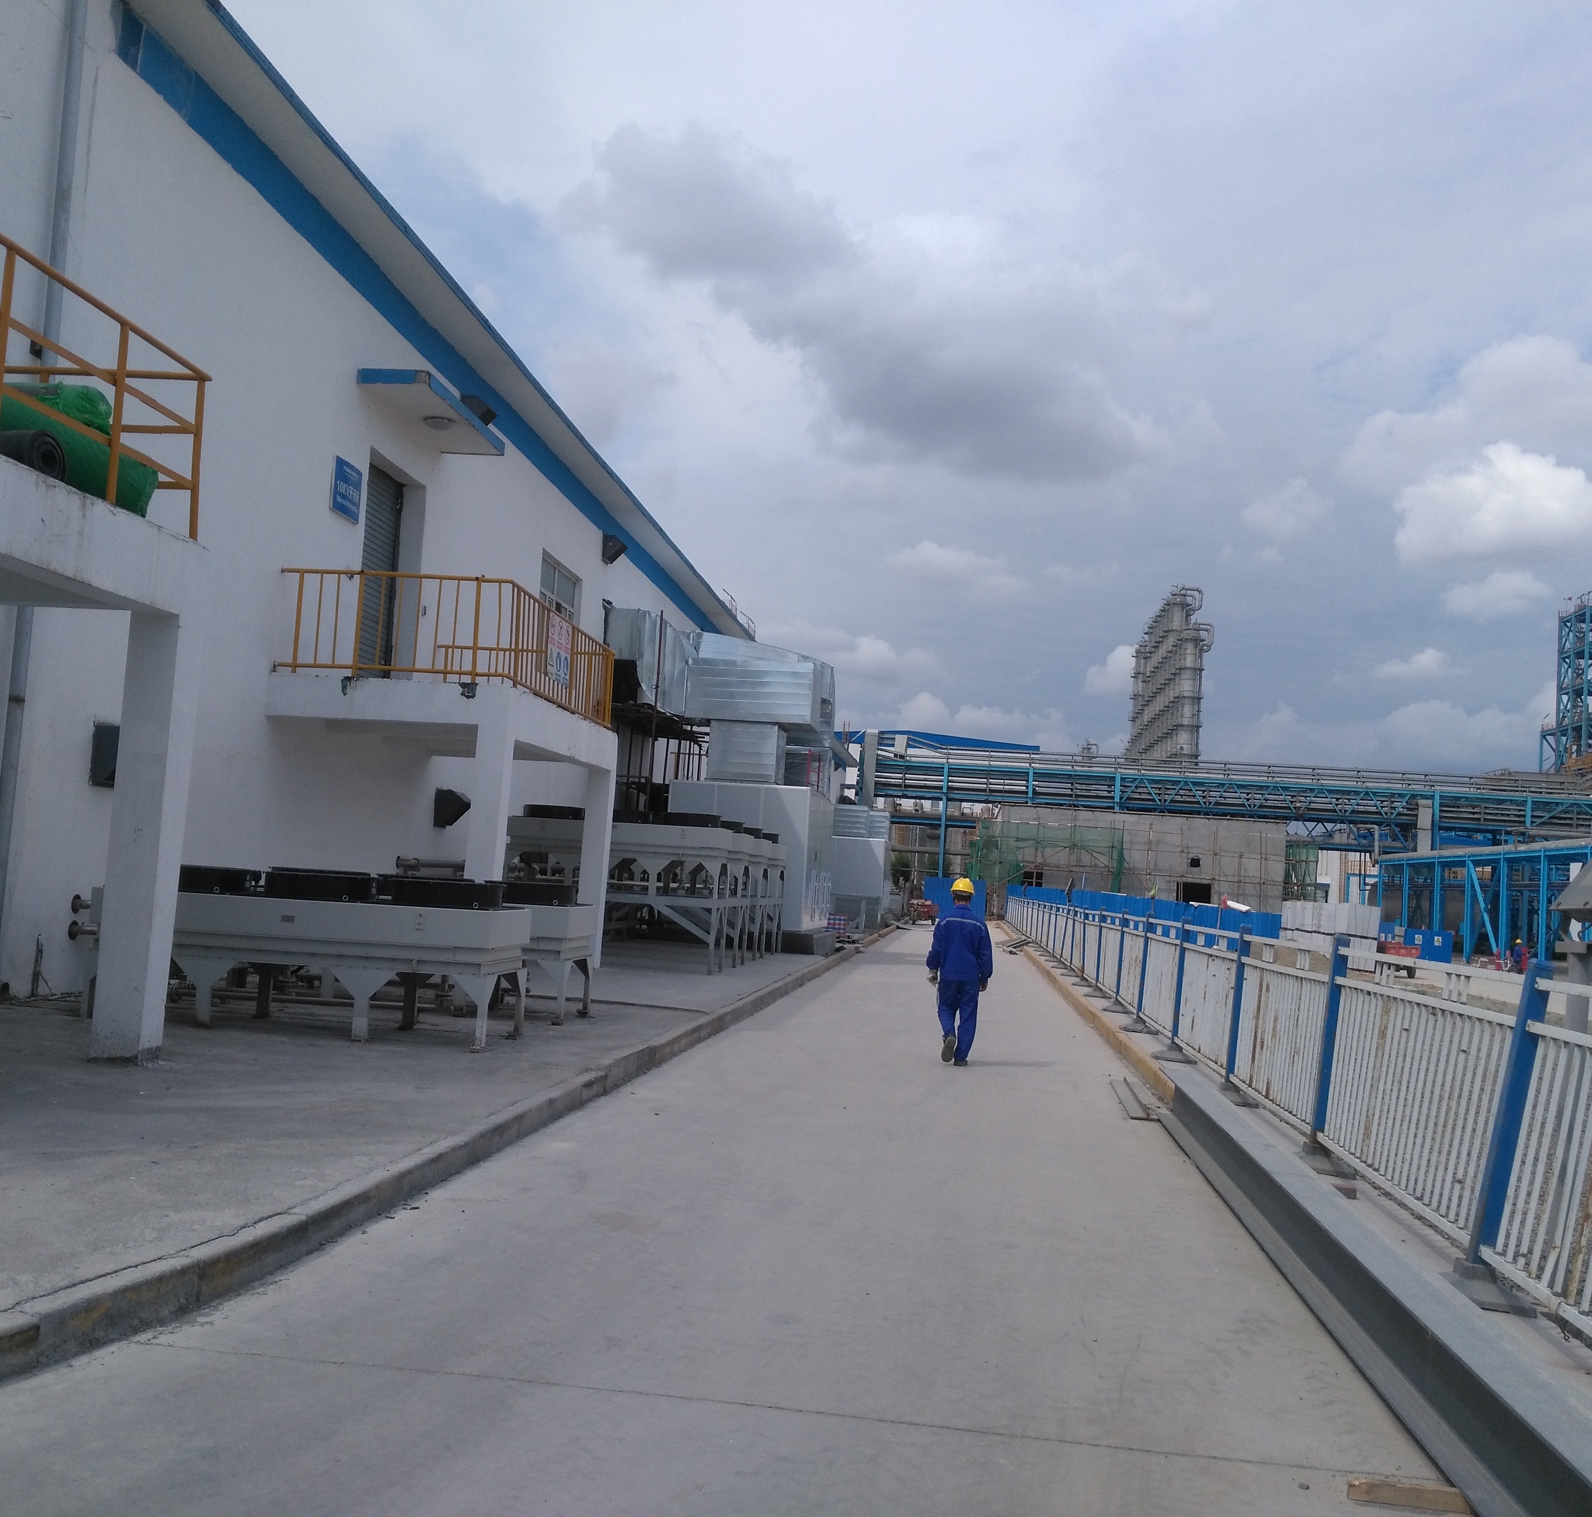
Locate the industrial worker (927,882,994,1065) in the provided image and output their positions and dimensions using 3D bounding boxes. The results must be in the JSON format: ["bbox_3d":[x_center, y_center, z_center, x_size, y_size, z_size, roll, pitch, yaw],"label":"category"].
[{"bbox_3d":[1.524,1.988,15.250,0.610,1.750,0.500,3,-4,6],"label":"industrial worker"}]

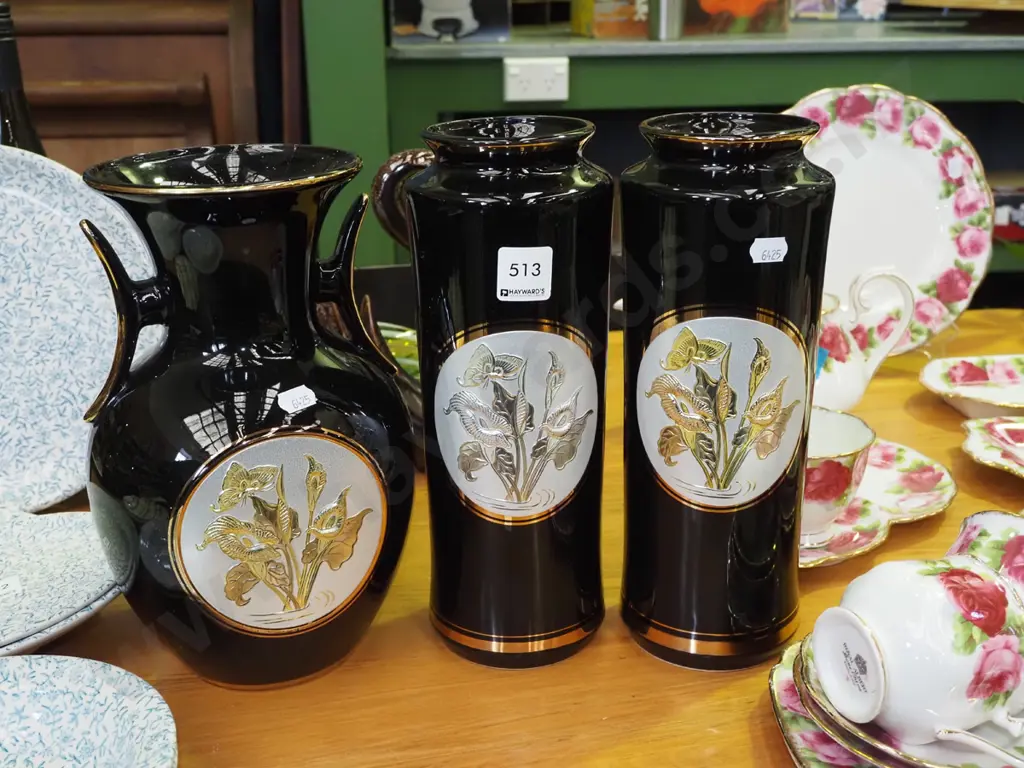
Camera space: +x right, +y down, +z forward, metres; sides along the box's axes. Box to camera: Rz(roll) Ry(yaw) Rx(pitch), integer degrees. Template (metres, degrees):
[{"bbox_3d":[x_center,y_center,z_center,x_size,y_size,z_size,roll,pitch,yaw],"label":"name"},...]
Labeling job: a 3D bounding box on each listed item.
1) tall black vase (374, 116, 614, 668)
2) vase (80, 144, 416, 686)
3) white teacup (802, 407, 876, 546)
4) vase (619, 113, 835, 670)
[{"bbox_3d":[0.000,0.007,0.653,0.111,0.309,0.111,-2,21,-1],"label":"tall black vase"},{"bbox_3d":[-0.149,0.020,0.649,0.186,0.294,0.180,-9,22,-19],"label":"vase"},{"bbox_3d":[0.175,0.062,0.722,0.107,0.070,0.090,-1,19,0],"label":"white teacup"},{"bbox_3d":[0.119,0.006,0.648,0.111,0.309,0.111,2,21,9],"label":"vase"}]

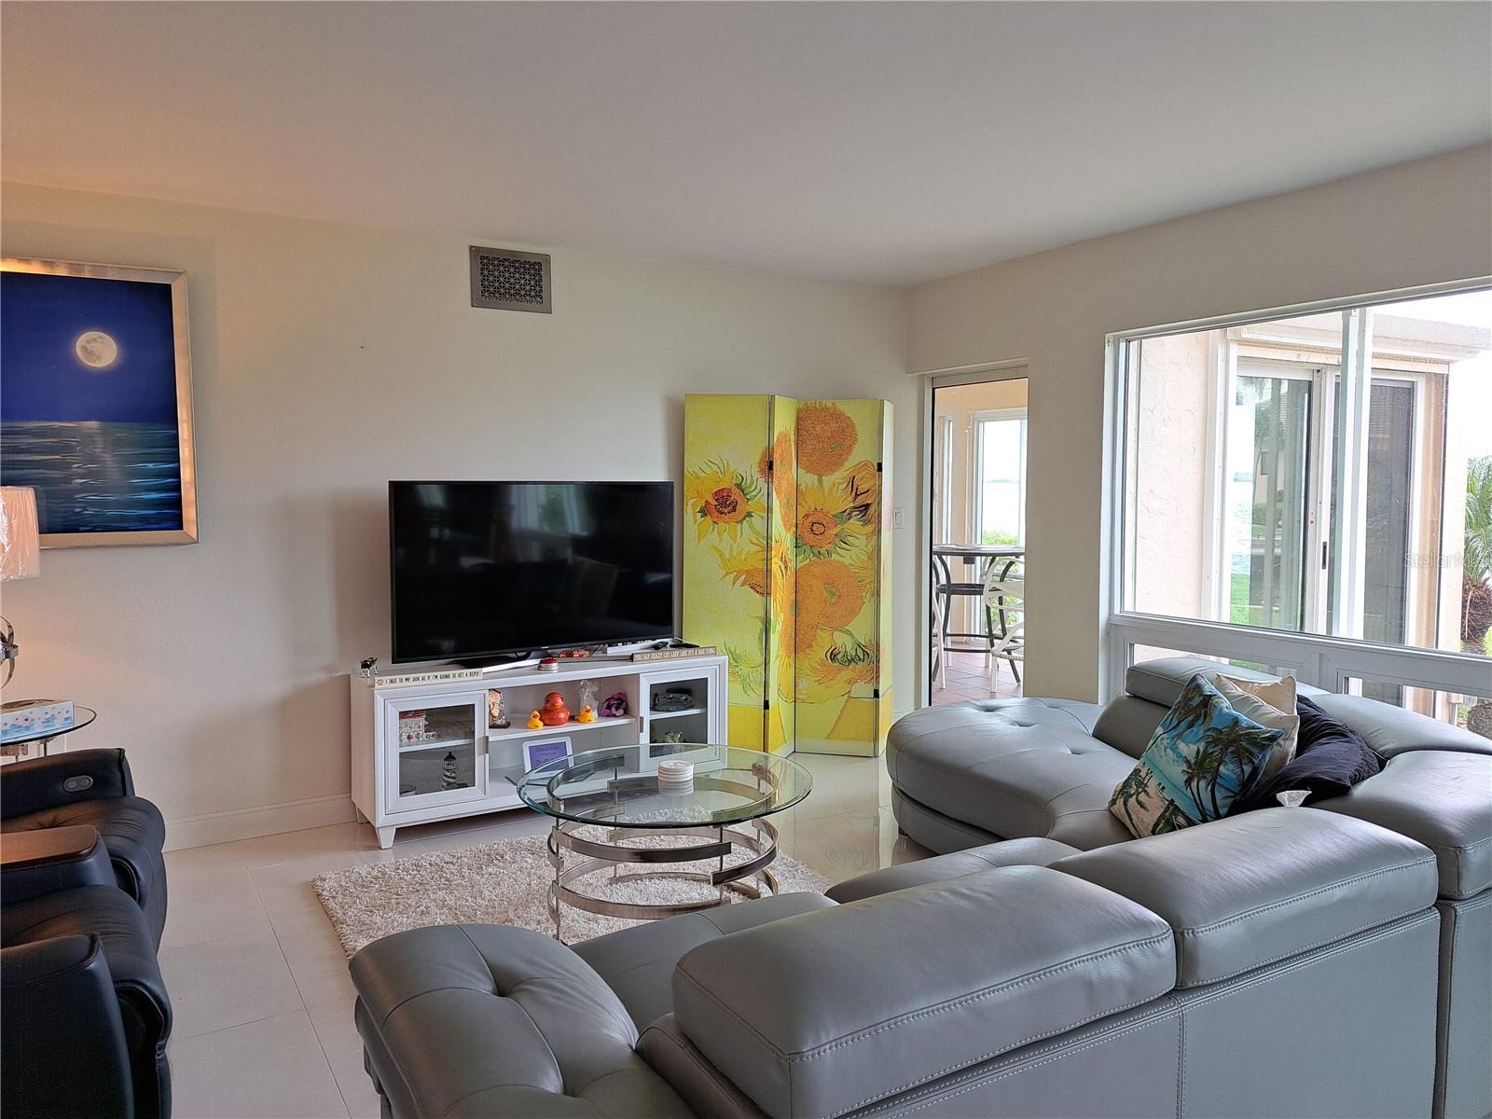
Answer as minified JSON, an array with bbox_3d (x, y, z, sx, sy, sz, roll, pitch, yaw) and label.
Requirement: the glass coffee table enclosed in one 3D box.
[{"bbox_3d":[-0.253,0.913,3.267,0.914,0.456,0.914,0,4,0],"label":"glass coffee table"}]

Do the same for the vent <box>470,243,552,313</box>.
[{"bbox_3d":[-1.001,-1.201,4.451,0.355,0.254,0.020,-3,5,-32],"label":"vent"}]

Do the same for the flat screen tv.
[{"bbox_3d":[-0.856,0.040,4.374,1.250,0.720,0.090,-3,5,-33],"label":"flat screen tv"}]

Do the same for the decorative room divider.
[{"bbox_3d":[0.305,0.102,5.165,1.250,1.806,0.370,-3,5,-32],"label":"decorative room divider"}]

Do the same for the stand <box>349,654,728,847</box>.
[{"bbox_3d":[-0.839,0.754,4.460,1.545,0.607,0.395,-3,5,-32],"label":"stand"}]

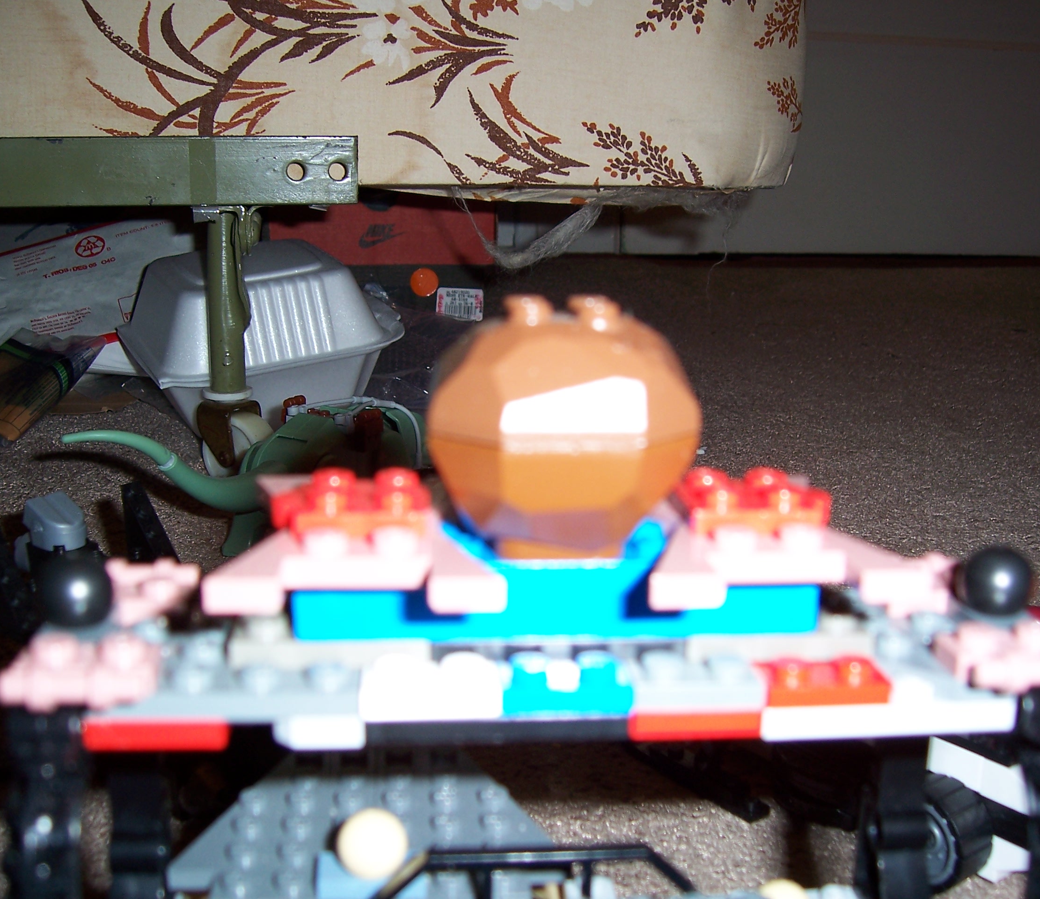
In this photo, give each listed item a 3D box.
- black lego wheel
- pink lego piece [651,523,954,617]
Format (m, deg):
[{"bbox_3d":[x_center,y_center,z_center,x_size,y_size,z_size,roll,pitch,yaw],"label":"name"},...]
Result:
[{"bbox_3d":[0.096,0.089,0.290,0.014,0.024,0.024,-11,19,-39],"label":"black lego wheel"},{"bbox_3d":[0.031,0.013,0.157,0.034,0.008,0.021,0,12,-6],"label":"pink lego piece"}]

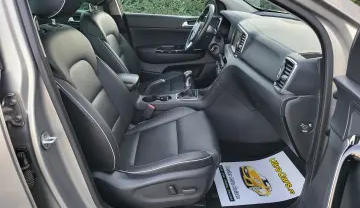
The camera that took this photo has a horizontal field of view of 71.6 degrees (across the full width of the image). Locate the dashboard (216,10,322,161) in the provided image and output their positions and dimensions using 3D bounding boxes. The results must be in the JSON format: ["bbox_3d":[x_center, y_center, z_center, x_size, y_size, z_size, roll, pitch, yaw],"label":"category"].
[{"bbox_3d":[0.512,-0.234,1.491,0.500,0.530,1.400,-1,25,-3],"label":"dashboard"}]

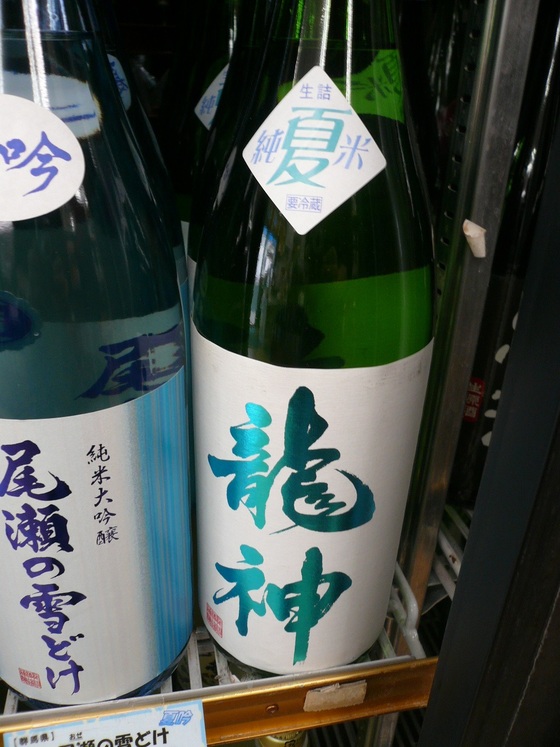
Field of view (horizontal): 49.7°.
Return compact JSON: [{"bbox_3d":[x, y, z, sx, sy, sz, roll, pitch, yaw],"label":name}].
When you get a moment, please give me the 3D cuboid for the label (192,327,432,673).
[{"bbox_3d":[0.006,0.059,0.283,0.105,0.170,0.061,8,28,11],"label":"label"}]

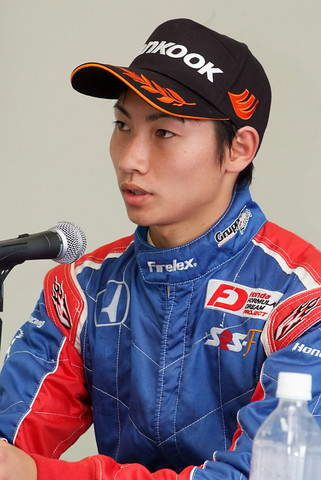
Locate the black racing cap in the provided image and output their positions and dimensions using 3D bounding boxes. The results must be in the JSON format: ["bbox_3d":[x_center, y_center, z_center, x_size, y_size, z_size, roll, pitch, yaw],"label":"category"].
[{"bbox_3d":[0.036,-0.202,2.996,0.175,0.144,0.265,7,-13,46],"label":"black racing cap"}]

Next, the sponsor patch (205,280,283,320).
[{"bbox_3d":[0.103,0.073,2.960,0.094,0.040,0.012,9,-14,14],"label":"sponsor patch"}]

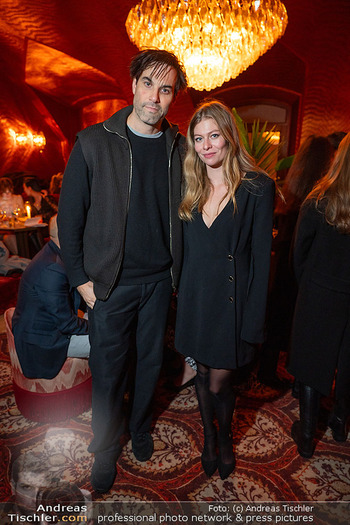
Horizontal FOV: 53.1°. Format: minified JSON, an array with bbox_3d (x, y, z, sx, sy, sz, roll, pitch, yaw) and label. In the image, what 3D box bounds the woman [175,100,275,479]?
[{"bbox_3d":[0.200,0.214,1.565,0.480,1.710,0.330,5,17,15],"label":"woman"}]

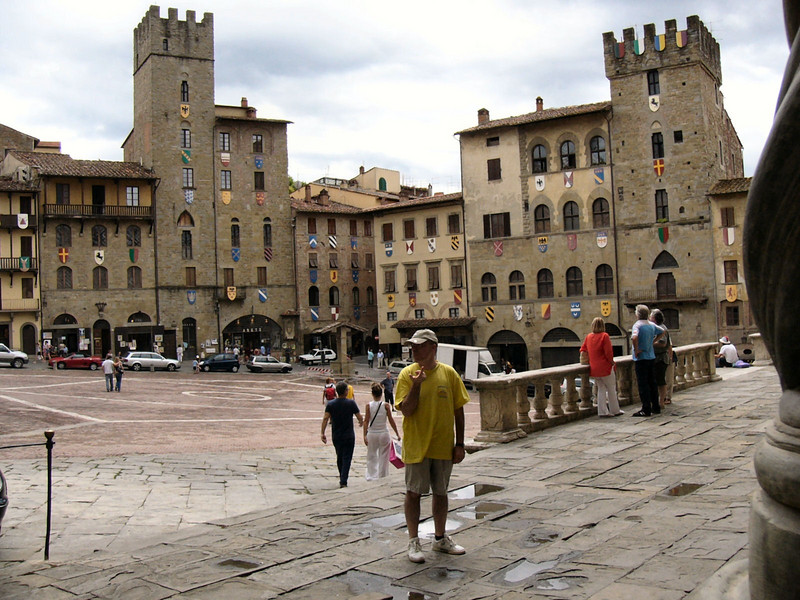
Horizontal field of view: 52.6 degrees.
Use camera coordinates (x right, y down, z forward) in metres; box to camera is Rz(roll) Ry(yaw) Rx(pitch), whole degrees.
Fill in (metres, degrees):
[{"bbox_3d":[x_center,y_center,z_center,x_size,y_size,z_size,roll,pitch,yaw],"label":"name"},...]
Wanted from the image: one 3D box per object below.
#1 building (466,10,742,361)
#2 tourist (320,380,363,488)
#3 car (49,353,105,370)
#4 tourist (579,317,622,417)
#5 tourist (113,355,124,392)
[{"bbox_3d":[19.363,-7.562,76.444,21.200,28.600,18.500,-4,-3,28],"label":"building"},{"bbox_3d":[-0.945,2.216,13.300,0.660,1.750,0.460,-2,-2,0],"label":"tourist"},{"bbox_3d":[-25.891,4.944,64.500,3.920,1.270,1.660,-1,-3,-20],"label":"car"},{"bbox_3d":[3.304,1.093,13.200,0.560,1.630,0.420,-3,-2,8],"label":"tourist"},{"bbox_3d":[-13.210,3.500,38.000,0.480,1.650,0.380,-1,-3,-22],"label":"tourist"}]

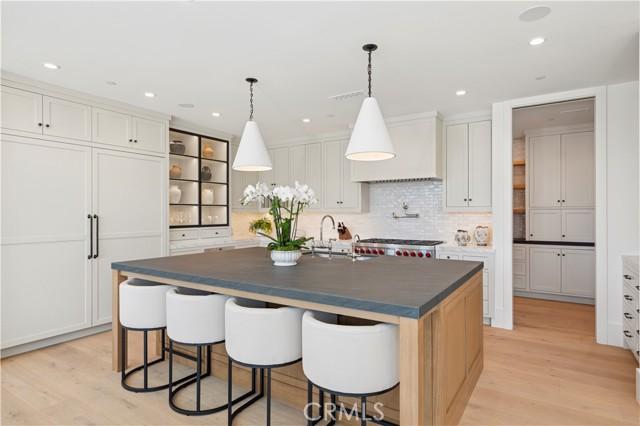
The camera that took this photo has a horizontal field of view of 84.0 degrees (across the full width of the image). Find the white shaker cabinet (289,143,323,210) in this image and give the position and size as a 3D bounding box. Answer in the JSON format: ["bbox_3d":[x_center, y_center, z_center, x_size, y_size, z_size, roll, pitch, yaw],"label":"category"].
[{"bbox_3d":[-0.187,-0.608,6.322,0.726,1.186,0.302,0,0,33],"label":"white shaker cabinet"}]

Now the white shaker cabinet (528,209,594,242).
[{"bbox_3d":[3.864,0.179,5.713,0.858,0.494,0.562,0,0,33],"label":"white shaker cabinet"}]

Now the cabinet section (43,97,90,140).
[{"bbox_3d":[-2.836,-0.982,3.871,0.420,0.409,0.452,0,0,33],"label":"cabinet section"}]

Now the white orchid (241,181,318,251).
[{"bbox_3d":[-0.338,0.015,3.000,0.620,0.590,0.420,0,0,0],"label":"white orchid"}]

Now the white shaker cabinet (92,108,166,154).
[{"bbox_3d":[-2.562,-0.988,4.529,0.614,0.426,0.913,0,0,33],"label":"white shaker cabinet"}]

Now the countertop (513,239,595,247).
[{"bbox_3d":[3.689,0.453,5.820,1.321,0.046,0.614,0,0,33],"label":"countertop"}]

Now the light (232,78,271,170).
[{"bbox_3d":[-0.683,-0.902,3.594,0.405,0.885,0.405,0,0,0],"label":"light"}]

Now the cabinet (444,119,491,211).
[{"bbox_3d":[2.101,-0.627,4.953,0.676,1.230,0.330,0,0,33],"label":"cabinet"}]

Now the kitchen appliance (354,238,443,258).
[{"bbox_3d":[1.207,0.917,5.307,1.215,0.965,0.710,0,0,33],"label":"kitchen appliance"}]

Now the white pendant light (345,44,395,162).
[{"bbox_3d":[0.410,-0.902,2.883,0.405,0.885,0.405,0,0,0],"label":"white pendant light"}]

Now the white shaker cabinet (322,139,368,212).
[{"bbox_3d":[0.426,-0.606,5.925,0.734,1.201,0.302,0,0,33],"label":"white shaker cabinet"}]

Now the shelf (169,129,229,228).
[{"bbox_3d":[-2.020,-0.482,5.650,0.360,1.432,1.190,0,0,33],"label":"shelf"}]

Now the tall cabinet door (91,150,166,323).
[{"bbox_3d":[-2.336,0.279,4.384,0.050,2.008,0.902,0,0,33],"label":"tall cabinet door"}]

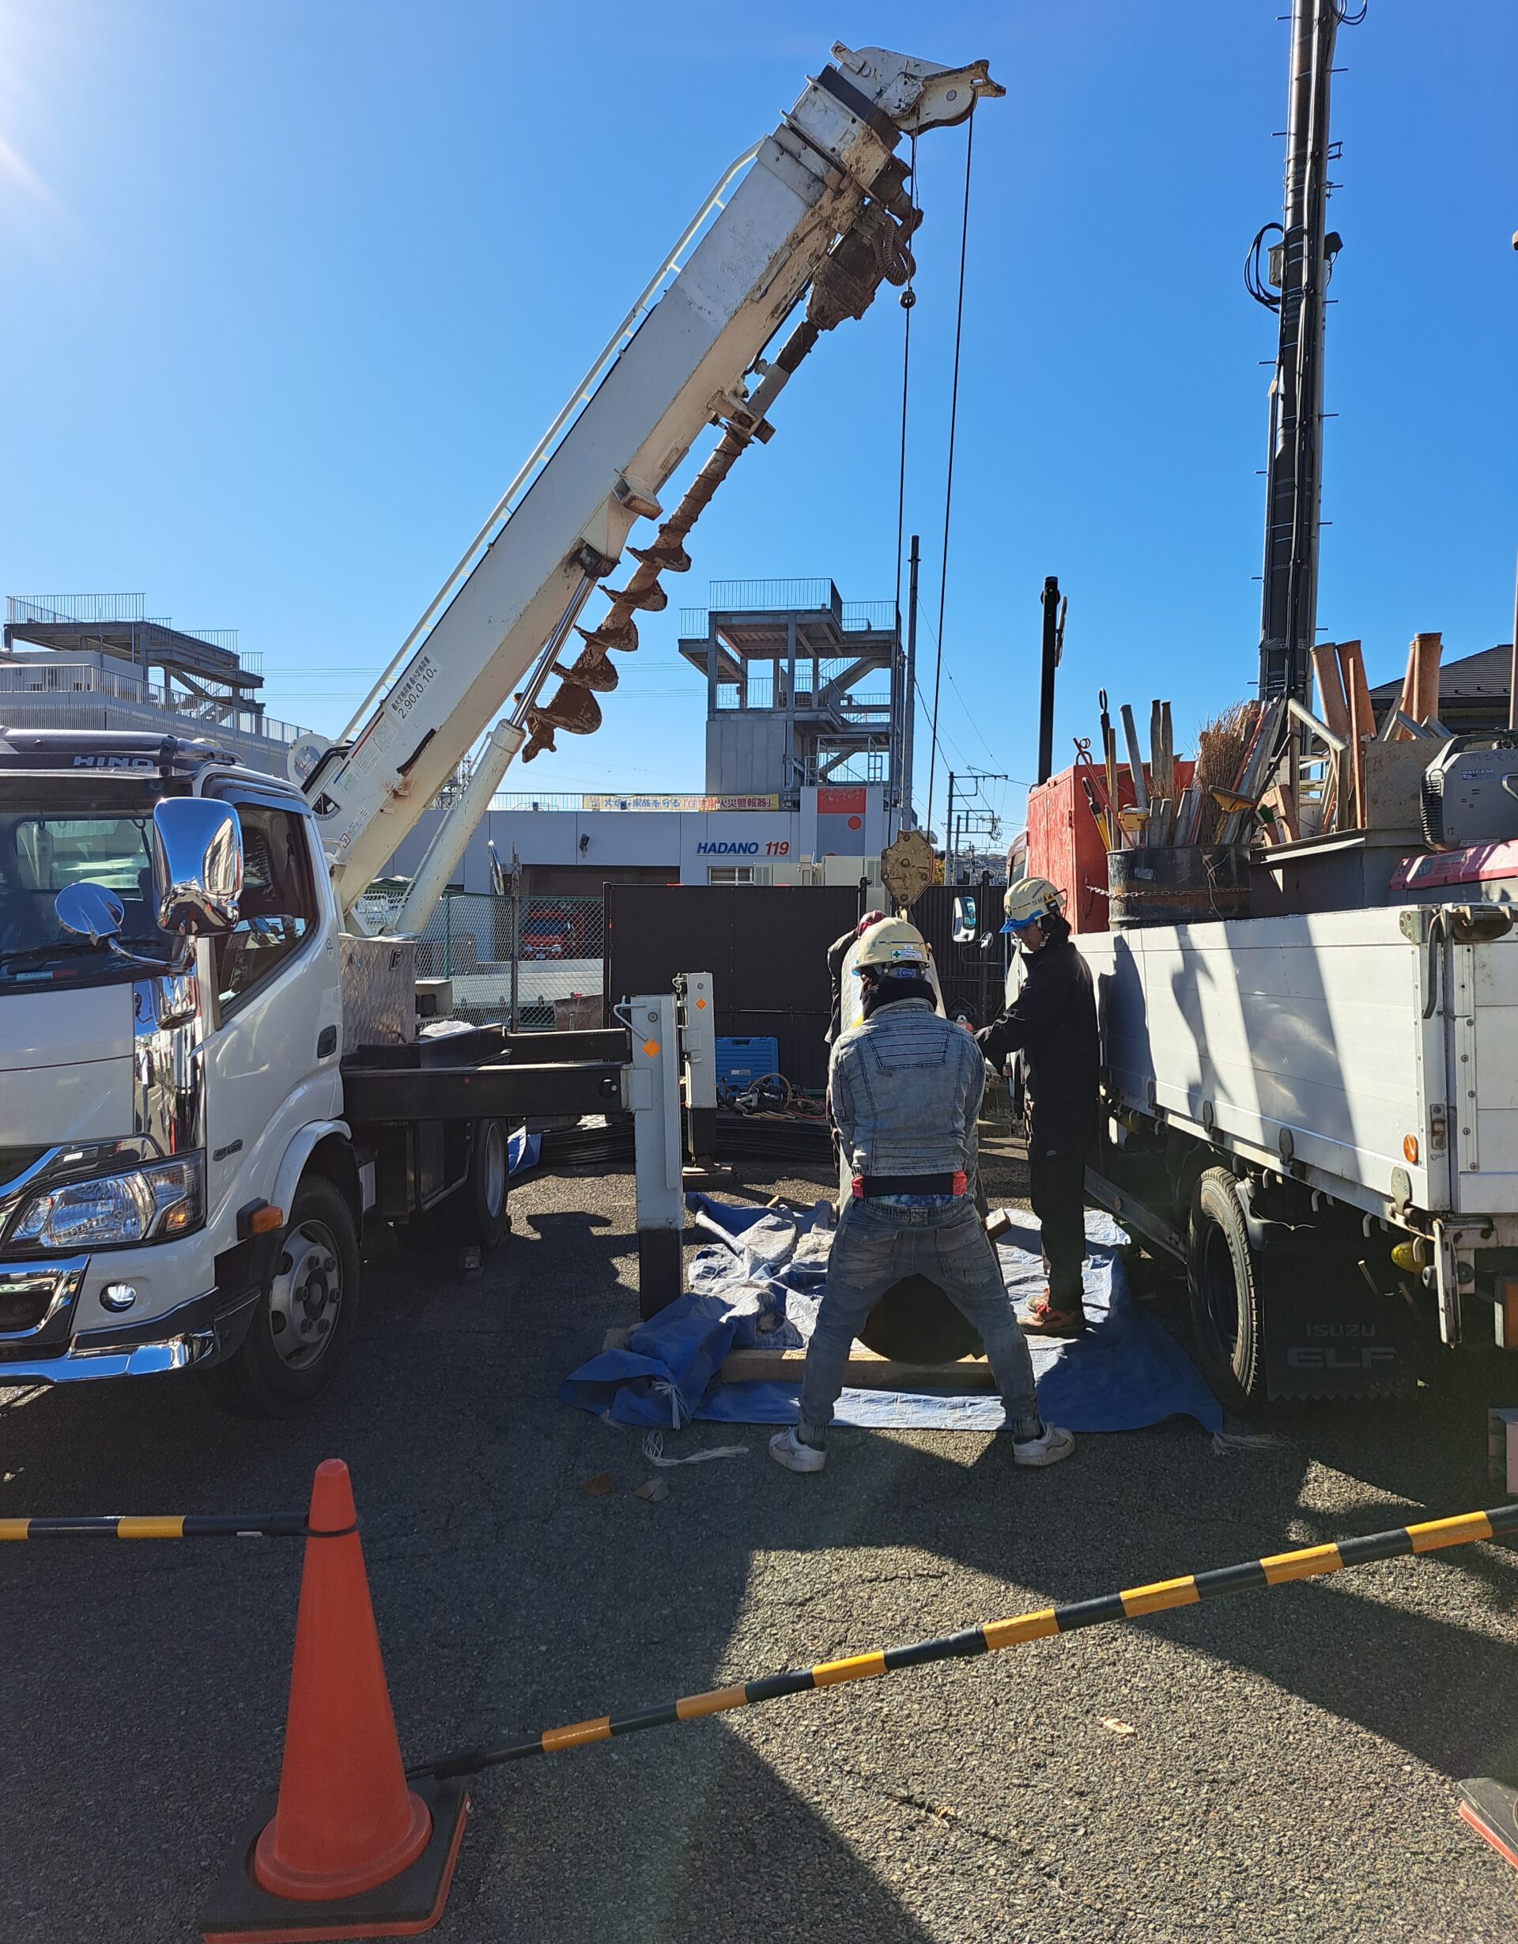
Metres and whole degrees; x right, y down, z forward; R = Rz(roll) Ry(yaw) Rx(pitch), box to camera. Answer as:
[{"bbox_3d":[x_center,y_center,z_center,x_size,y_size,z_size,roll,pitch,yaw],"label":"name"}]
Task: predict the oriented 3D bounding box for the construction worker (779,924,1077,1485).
[{"bbox_3d":[0.503,0.636,4.312,0.900,1.670,0.660,1,3,2],"label":"construction worker"}]

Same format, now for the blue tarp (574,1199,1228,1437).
[{"bbox_3d":[0.520,1.261,6.000,2.600,0.260,3.050,1,3,-2],"label":"blue tarp"}]

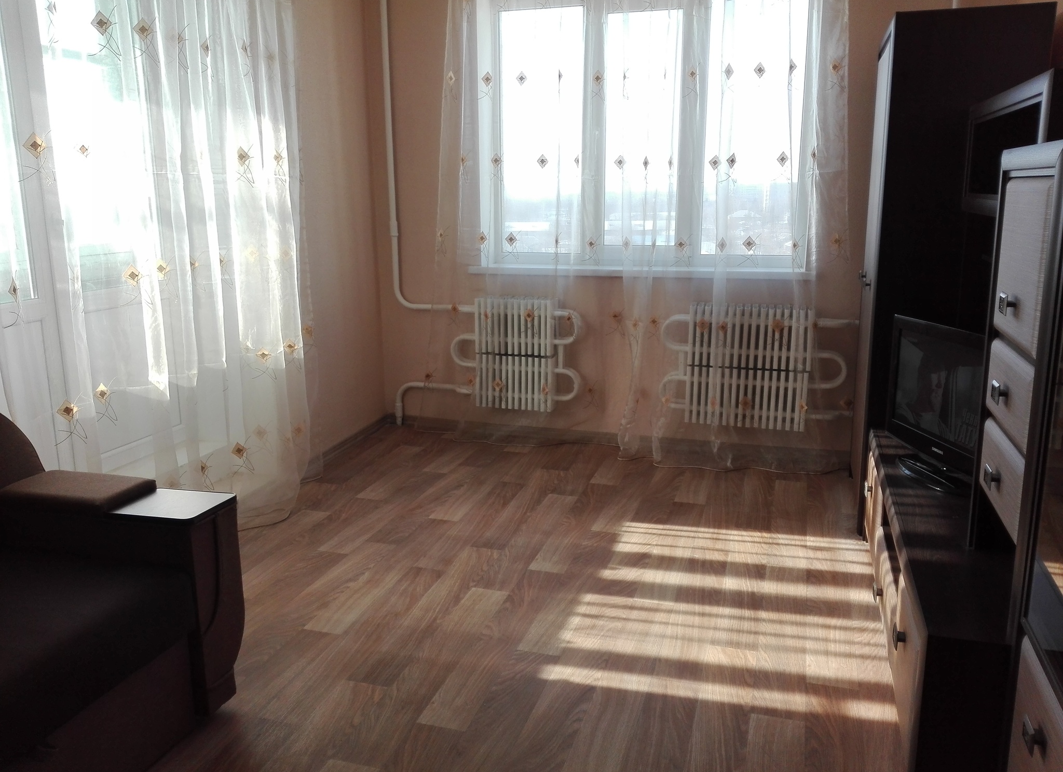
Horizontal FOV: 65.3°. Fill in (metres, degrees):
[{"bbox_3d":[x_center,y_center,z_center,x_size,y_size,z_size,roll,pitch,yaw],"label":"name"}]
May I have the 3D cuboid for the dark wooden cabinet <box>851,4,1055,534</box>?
[{"bbox_3d":[1.708,-0.439,3.552,0.534,2.047,0.754,4,13,18],"label":"dark wooden cabinet"}]

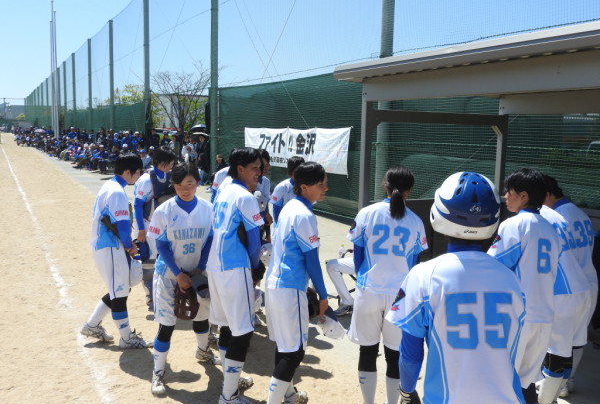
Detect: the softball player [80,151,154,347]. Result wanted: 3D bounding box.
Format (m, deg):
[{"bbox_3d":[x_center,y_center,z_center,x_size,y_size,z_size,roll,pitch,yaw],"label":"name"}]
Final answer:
[{"bbox_3d":[-1.511,0.393,4.737,0.560,1.585,0.480,-1,7,-16],"label":"softball player"}]

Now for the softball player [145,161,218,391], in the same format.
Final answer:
[{"bbox_3d":[-0.849,0.495,4.097,0.520,1.568,0.500,-1,8,-20],"label":"softball player"}]

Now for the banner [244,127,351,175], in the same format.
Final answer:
[{"bbox_3d":[-0.257,-1.228,13.201,0.060,0.970,5.384,-3,8,-27],"label":"banner"}]

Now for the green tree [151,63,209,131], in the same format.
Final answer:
[{"bbox_3d":[-5.793,-4.287,28.200,3.500,4.877,3.500,-2,8,-27],"label":"green tree"}]

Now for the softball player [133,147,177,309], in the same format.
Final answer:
[{"bbox_3d":[-1.400,0.286,5.542,0.460,1.602,0.500,5,8,28],"label":"softball player"}]

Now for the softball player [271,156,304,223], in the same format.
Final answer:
[{"bbox_3d":[-0.114,0.317,5.684,0.400,1.555,0.480,2,7,10],"label":"softball player"}]

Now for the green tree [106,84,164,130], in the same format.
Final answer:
[{"bbox_3d":[-11.963,-6.075,41.597,4.400,4.855,4.400,-2,8,-27],"label":"green tree"}]

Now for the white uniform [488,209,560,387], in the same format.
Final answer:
[{"bbox_3d":[1.256,0.513,3.185,0.480,0.961,0.350,-2,8,-22],"label":"white uniform"}]

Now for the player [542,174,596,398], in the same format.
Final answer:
[{"bbox_3d":[1.896,0.574,3.995,0.480,1.545,0.500,-2,8,-25],"label":"player"}]

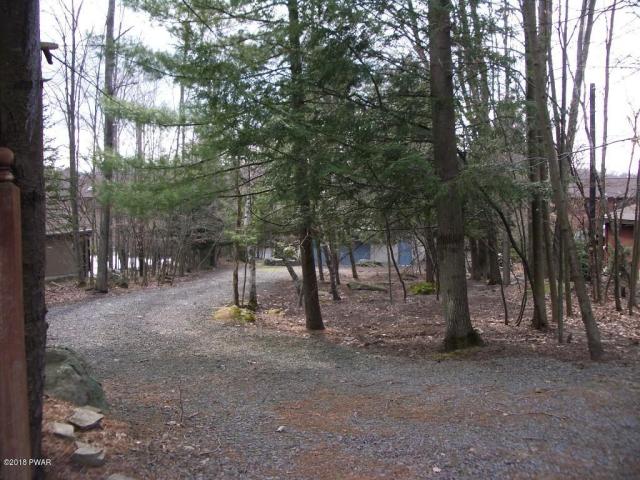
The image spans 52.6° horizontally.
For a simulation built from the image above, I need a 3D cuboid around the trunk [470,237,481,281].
[{"bbox_3d":[6.325,0.793,26.321,0.366,1.708,0.366,0,0,0],"label":"trunk"}]

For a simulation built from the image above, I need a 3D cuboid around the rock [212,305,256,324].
[{"bbox_3d":[-1.698,1.460,12.848,0.847,0.338,0.593,0,0,0],"label":"rock"}]

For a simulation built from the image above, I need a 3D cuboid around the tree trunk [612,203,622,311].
[{"bbox_3d":[6.871,0.381,14.946,0.162,2.494,0.162,0,0,0],"label":"tree trunk"}]

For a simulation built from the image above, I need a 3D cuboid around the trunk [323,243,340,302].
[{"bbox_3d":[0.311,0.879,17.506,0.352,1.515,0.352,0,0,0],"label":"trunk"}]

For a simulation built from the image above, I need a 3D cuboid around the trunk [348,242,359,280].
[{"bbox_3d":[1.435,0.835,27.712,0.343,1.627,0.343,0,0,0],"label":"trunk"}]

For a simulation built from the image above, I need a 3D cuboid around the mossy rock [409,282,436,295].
[{"bbox_3d":[3.174,1.489,20.041,0.841,0.314,0.631,0,0,0],"label":"mossy rock"}]

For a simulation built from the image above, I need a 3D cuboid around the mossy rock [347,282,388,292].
[{"bbox_3d":[1.491,1.513,20.756,1.245,0.268,0.498,0,0,0],"label":"mossy rock"}]

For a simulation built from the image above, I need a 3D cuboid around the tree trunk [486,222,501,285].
[{"bbox_3d":[6.416,0.499,23.928,0.425,2.293,0.425,0,0,0],"label":"tree trunk"}]

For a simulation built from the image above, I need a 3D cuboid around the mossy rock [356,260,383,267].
[{"bbox_3d":[2.945,1.389,38.492,1.500,0.279,0.900,0,0,0],"label":"mossy rock"}]

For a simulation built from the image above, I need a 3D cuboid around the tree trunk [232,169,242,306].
[{"bbox_3d":[-2.022,-0.061,15.862,0.184,3.383,0.184,0,0,0],"label":"tree trunk"}]

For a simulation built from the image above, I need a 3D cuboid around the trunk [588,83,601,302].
[{"bbox_3d":[7.170,-1.241,16.901,0.222,5.746,0.222,0,0,0],"label":"trunk"}]

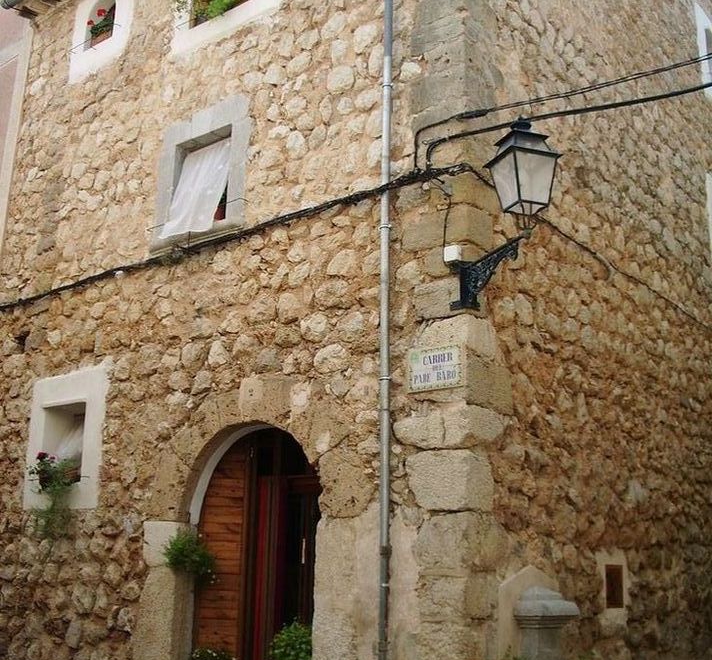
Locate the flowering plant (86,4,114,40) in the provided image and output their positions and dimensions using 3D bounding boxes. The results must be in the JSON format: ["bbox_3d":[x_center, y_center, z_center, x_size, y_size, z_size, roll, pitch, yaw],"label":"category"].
[{"bbox_3d":[-3.242,-3.927,12.336,0.440,0.500,0.270,-10,-18,38],"label":"flowering plant"}]

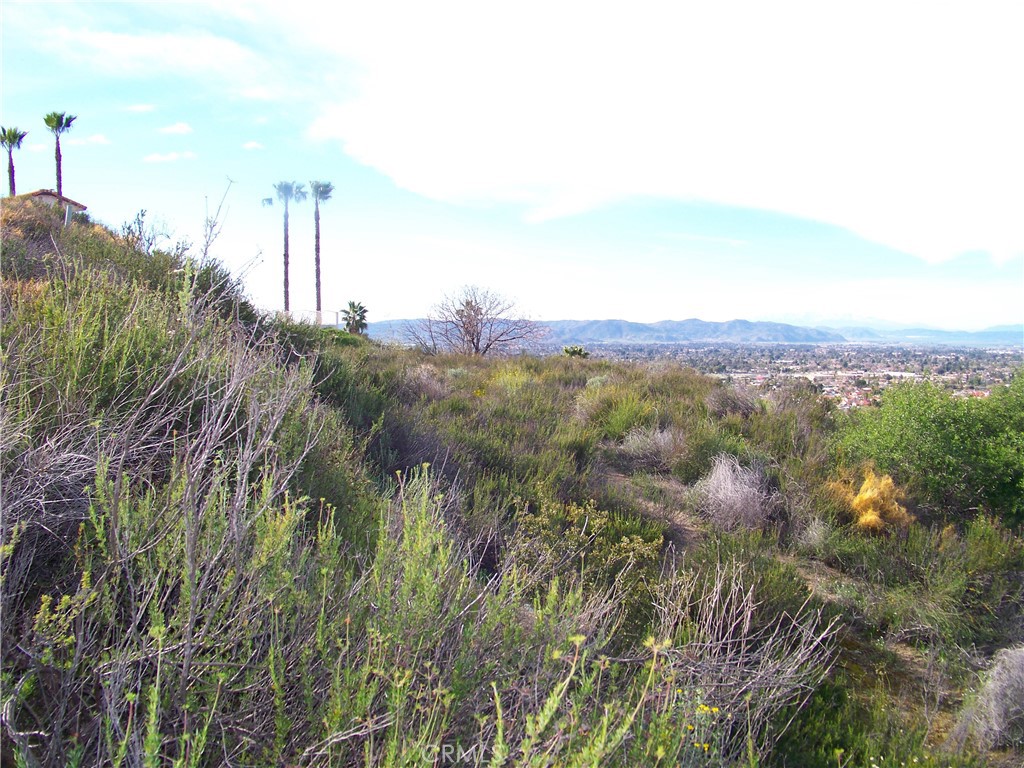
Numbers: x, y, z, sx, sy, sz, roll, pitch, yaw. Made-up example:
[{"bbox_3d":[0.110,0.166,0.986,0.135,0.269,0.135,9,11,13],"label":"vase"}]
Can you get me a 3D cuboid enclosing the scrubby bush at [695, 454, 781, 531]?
[{"bbox_3d":[2.772,1.334,12.000,1.025,0.906,1.000,1,3,13],"label":"scrubby bush"}]

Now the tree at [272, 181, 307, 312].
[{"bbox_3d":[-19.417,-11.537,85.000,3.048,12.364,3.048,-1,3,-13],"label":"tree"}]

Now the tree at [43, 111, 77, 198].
[{"bbox_3d":[-32.411,-16.134,70.000,2.366,6.956,2.366,-1,3,-25],"label":"tree"}]

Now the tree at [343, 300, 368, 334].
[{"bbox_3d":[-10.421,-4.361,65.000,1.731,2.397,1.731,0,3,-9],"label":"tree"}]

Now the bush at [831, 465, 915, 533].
[{"bbox_3d":[4.136,1.325,11.200,0.935,0.779,0.900,1,3,20],"label":"bush"}]

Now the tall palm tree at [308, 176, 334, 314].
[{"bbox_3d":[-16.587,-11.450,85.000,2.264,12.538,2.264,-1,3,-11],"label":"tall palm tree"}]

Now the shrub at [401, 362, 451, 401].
[{"bbox_3d":[-1.949,-0.056,22.000,1.093,0.831,1.050,0,3,-5],"label":"shrub"}]

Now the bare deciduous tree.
[{"bbox_3d":[-1.414,-2.581,40.000,5.655,2.991,4.800,0,3,-2],"label":"bare deciduous tree"}]

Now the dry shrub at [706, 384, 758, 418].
[{"bbox_3d":[5.372,0.406,24.000,1.240,0.859,1.150,1,3,13],"label":"dry shrub"}]

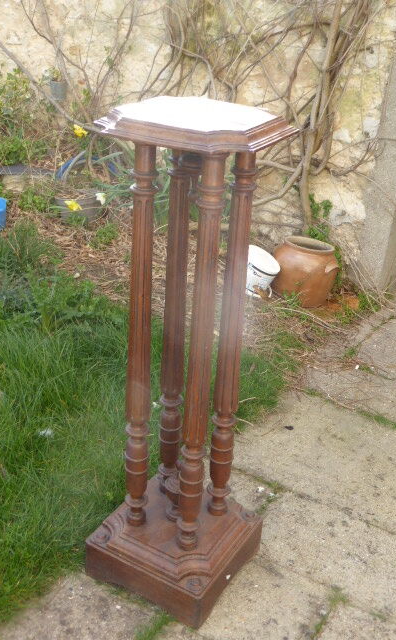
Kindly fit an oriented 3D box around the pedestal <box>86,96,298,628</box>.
[{"bbox_3d":[-0.027,0.108,1.810,0.343,1.136,0.343,17,28,25],"label":"pedestal"}]

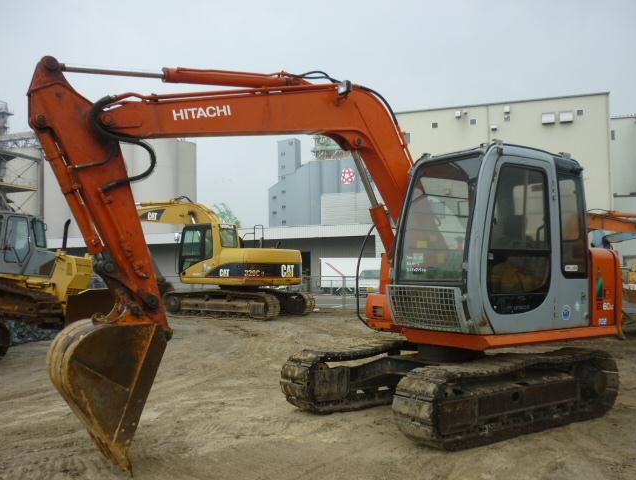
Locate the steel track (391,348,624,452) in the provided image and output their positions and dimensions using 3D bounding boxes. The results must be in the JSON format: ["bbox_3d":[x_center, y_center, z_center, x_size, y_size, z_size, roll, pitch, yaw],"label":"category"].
[{"bbox_3d":[1.874,1.431,5.734,2.770,0.590,0.460,1,-3,-35],"label":"steel track"}]

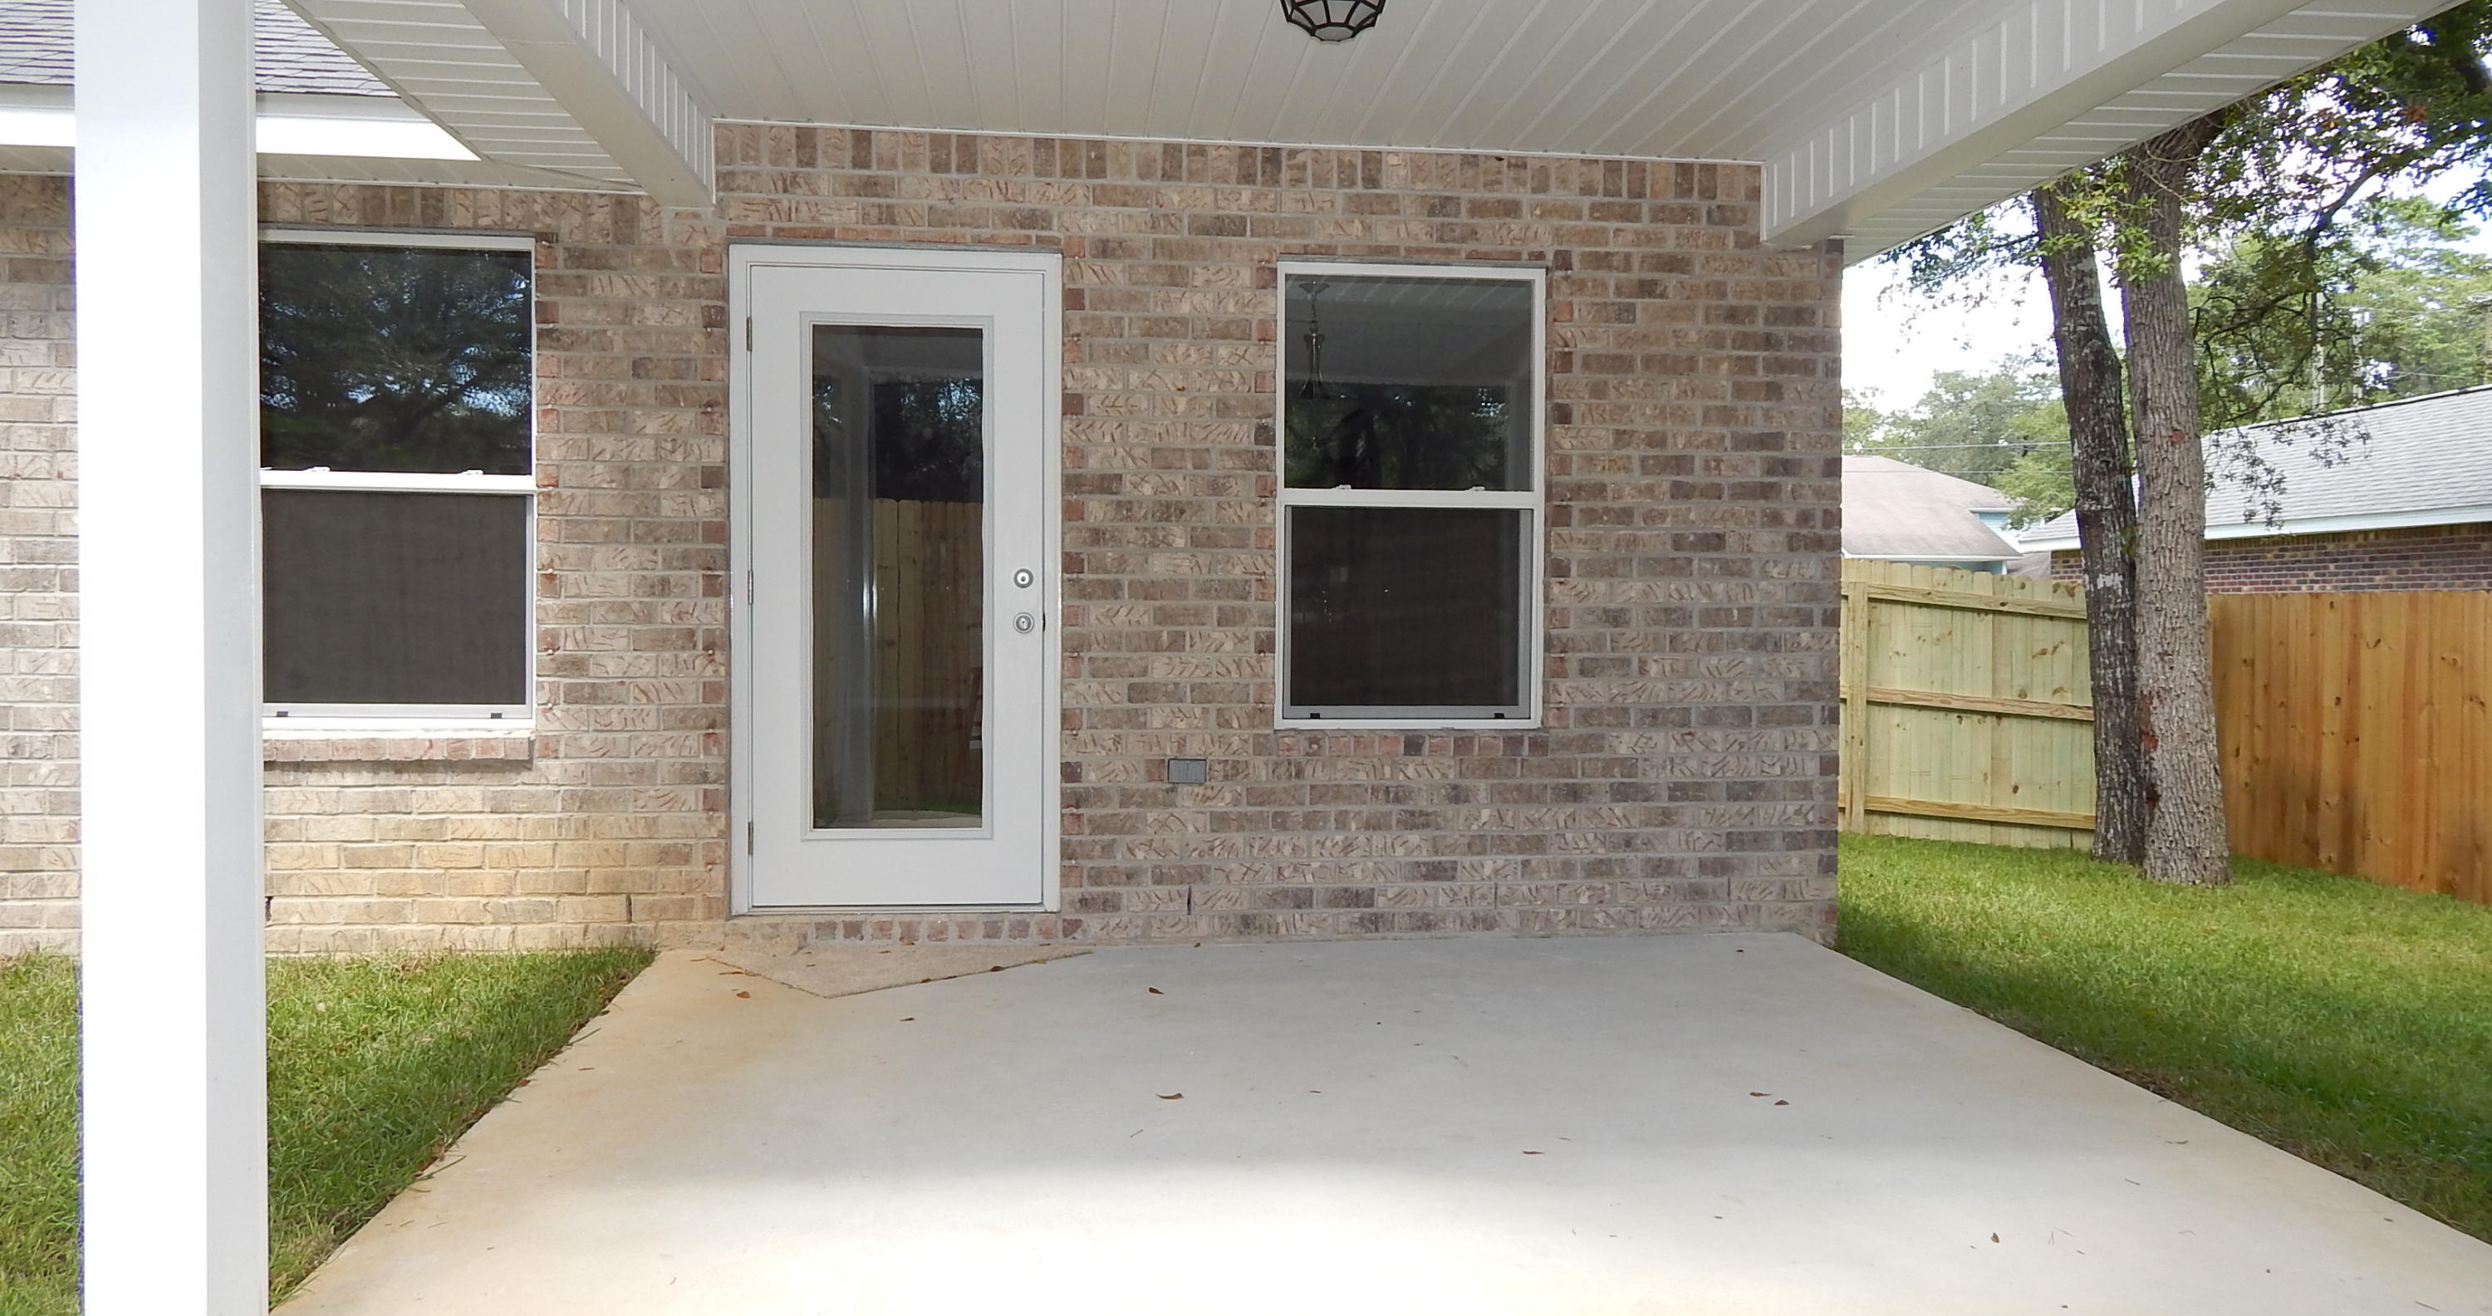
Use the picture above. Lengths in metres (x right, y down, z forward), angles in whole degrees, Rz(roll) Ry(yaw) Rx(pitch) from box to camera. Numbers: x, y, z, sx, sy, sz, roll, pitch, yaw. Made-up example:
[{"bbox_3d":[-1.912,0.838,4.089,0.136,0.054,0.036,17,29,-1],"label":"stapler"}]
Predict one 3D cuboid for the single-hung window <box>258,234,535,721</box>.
[{"bbox_3d":[-2.642,-0.546,5.103,0.900,1.505,0.100,0,1,-7],"label":"single-hung window"}]

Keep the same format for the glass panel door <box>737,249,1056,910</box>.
[{"bbox_3d":[-1.105,-0.240,5.274,1.020,2.090,0.110,0,1,-7],"label":"glass panel door"}]

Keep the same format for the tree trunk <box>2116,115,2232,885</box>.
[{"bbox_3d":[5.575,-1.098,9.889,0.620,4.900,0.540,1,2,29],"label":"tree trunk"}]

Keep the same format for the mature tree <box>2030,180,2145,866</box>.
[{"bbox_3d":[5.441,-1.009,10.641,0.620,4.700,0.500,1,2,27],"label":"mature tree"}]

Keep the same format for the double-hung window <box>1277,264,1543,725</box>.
[{"bbox_3d":[0.543,-0.523,5.472,0.900,1.515,0.100,0,1,-7],"label":"double-hung window"}]

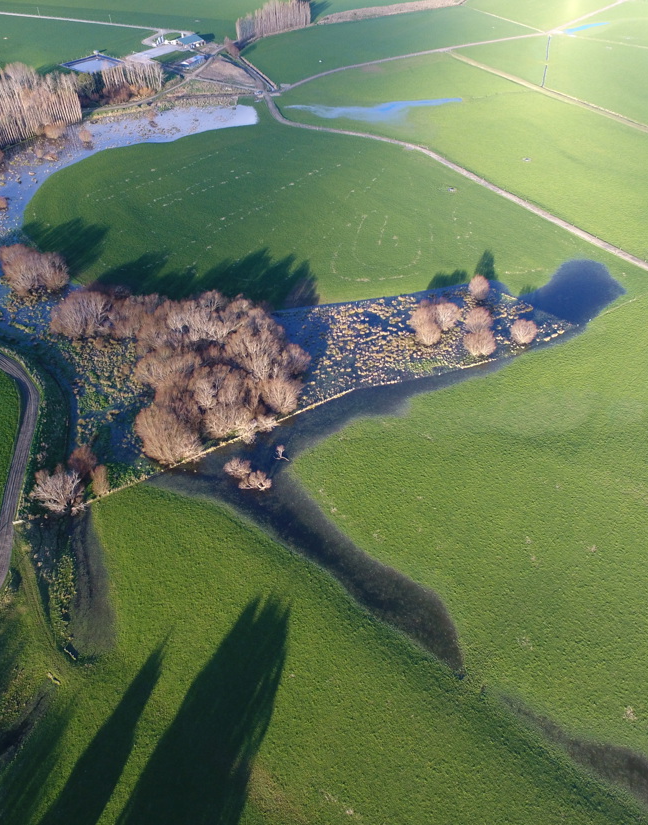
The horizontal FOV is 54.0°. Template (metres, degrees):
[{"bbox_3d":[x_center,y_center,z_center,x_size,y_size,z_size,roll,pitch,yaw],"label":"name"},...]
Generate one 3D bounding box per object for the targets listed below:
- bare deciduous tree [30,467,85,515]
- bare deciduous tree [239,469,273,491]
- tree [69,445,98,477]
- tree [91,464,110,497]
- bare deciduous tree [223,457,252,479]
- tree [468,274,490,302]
[{"bbox_3d":[-63.820,19.140,152.690,11.300,11.000,11.000,0,45,0],"label":"bare deciduous tree"},{"bbox_3d":[-17.180,16.970,159.490,7.800,4.600,6.000,-7,46,-7],"label":"bare deciduous tree"},{"bbox_3d":[-60.520,12.420,160.490,6.300,9.300,6.300,-23,50,-21],"label":"tree"},{"bbox_3d":[-54.730,16.680,156.190,4.200,9.500,4.200,-22,50,-21],"label":"tree"},{"bbox_3d":[-22.080,14.150,162.250,7.000,4.600,6.200,-9,46,-9],"label":"bare deciduous tree"},{"bbox_3d":[52.420,-41.950,214.580,6.600,9.000,6.600,12,47,11],"label":"tree"}]

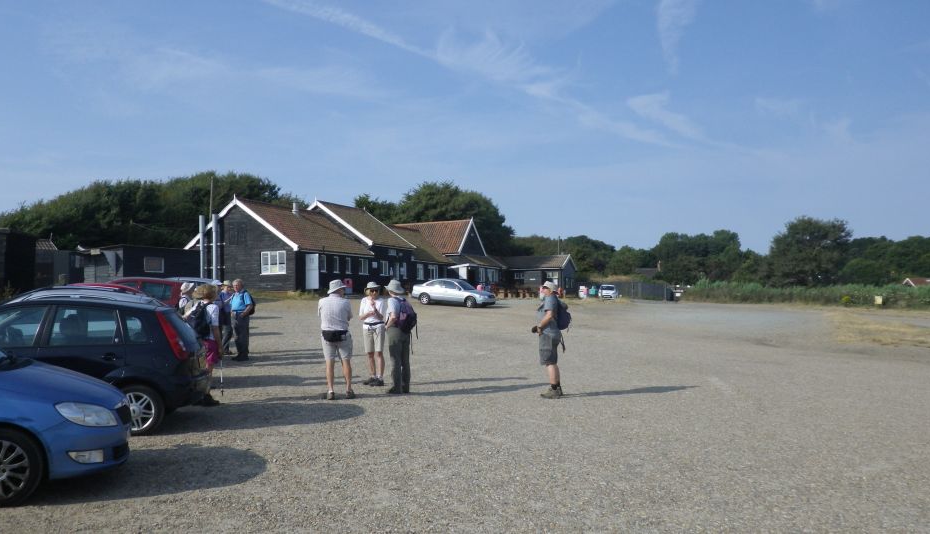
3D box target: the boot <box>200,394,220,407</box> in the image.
[{"bbox_3d":[-3.501,1.834,9.700,0.290,0.160,0.110,0,-1,-15],"label":"boot"}]

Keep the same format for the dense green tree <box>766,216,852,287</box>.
[{"bbox_3d":[40.058,-1.570,82.000,10.000,8.700,8.500,0,-1,0],"label":"dense green tree"}]

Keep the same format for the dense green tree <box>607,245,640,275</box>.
[{"bbox_3d":[21.352,-0.808,95.000,4.700,4.500,4.200,0,-1,0],"label":"dense green tree"}]

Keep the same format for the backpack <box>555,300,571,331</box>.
[{"bbox_3d":[1.446,0.716,10.350,0.240,0.440,0.310,0,-1,0],"label":"backpack"}]

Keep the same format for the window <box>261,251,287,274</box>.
[{"bbox_3d":[-10.455,-0.229,38.500,1.840,1.290,0.120,-1,-1,29],"label":"window"}]

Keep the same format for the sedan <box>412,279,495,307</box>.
[{"bbox_3d":[-0.593,1.401,38.000,4.600,1.450,1.770,-1,-1,23],"label":"sedan"}]

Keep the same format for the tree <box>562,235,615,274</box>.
[{"bbox_3d":[17.163,-1.320,98.000,7.300,6.600,6.000,0,-1,0],"label":"tree"}]

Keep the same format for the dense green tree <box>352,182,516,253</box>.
[{"bbox_3d":[-2.910,-3.216,72.000,16.300,11.200,12.000,0,-1,0],"label":"dense green tree"}]

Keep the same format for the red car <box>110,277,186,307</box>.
[{"bbox_3d":[-8.184,1.019,16.900,4.050,1.520,1.720,0,-1,-10],"label":"red car"}]

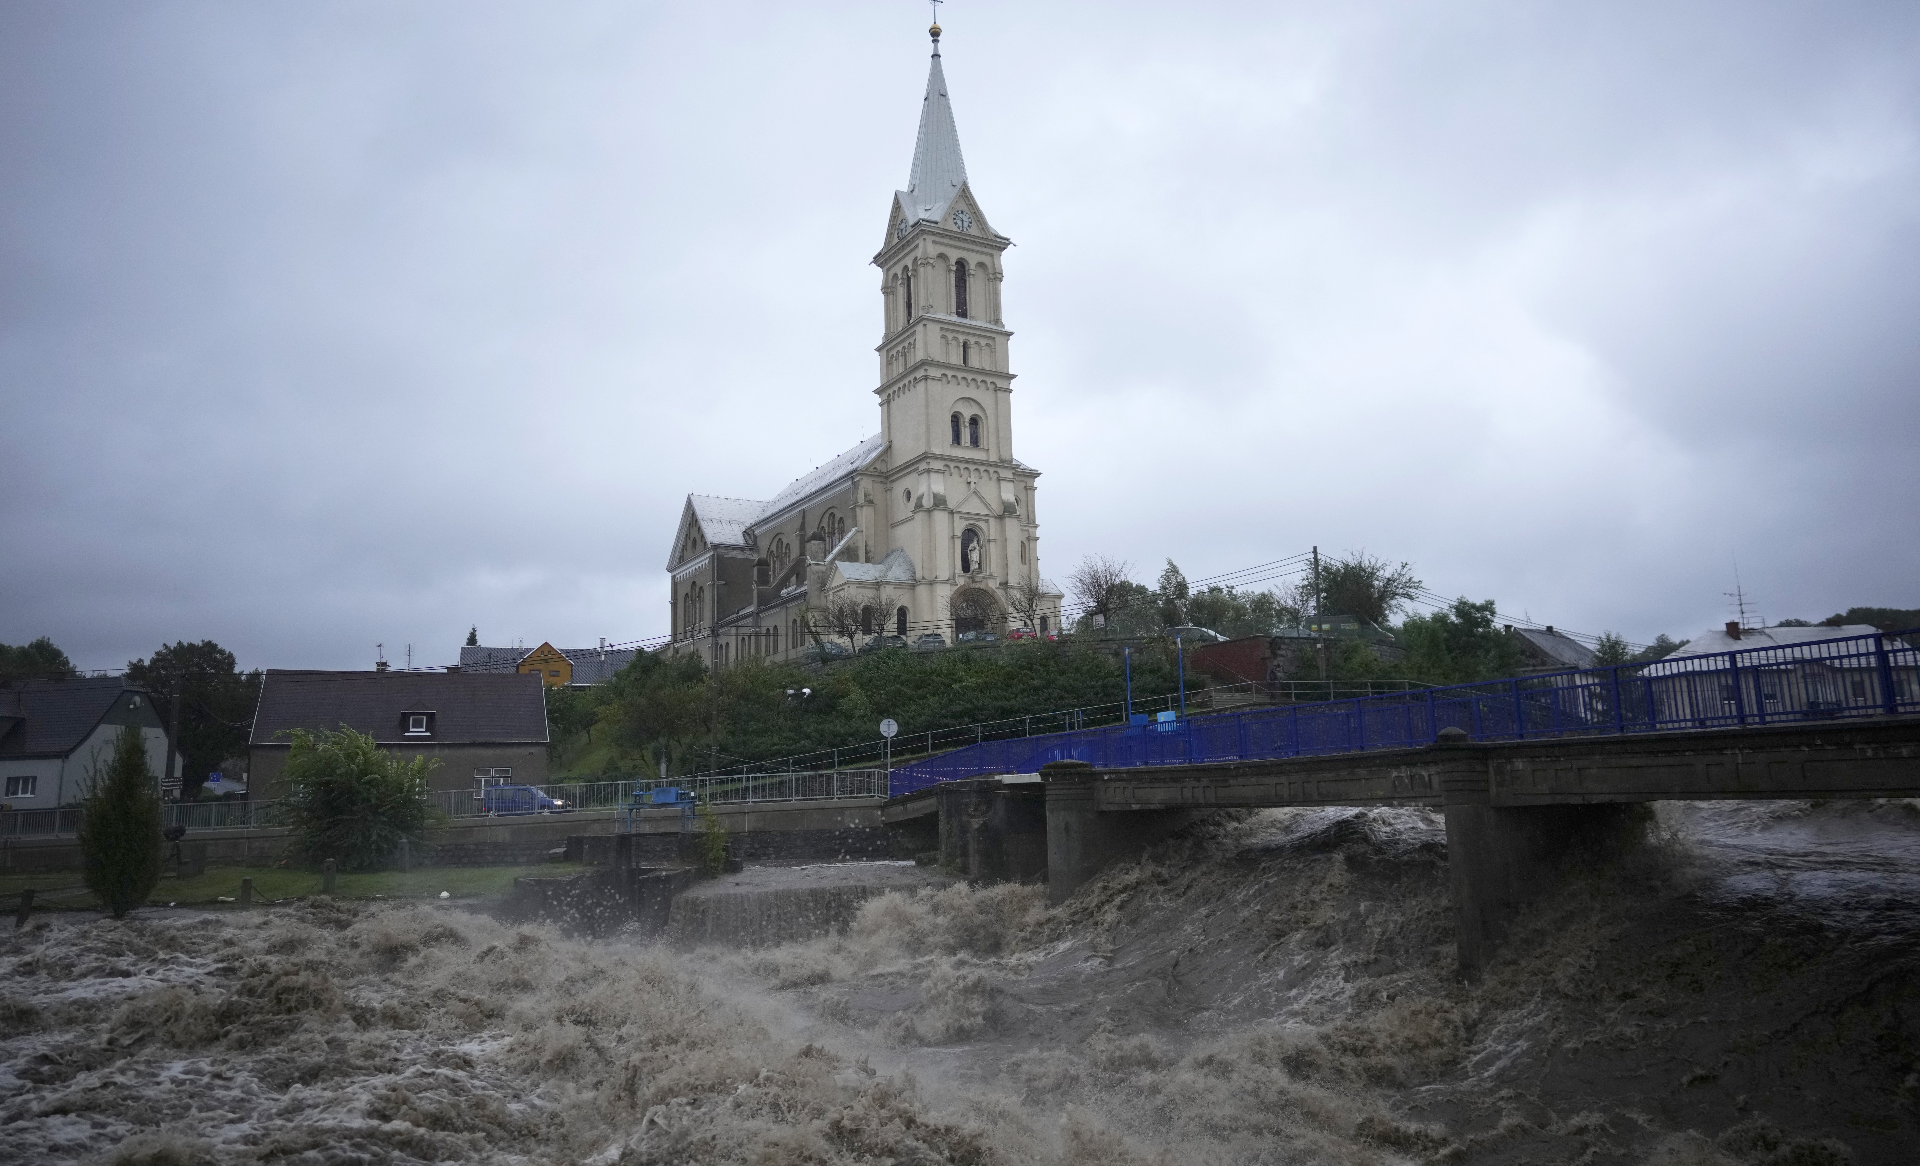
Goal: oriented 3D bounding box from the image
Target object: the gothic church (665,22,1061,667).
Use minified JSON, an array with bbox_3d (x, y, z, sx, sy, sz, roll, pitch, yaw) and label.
[{"bbox_3d":[-11.296,-17.211,117.261,21.000,52.000,48.500,4,-11,-30],"label":"gothic church"}]

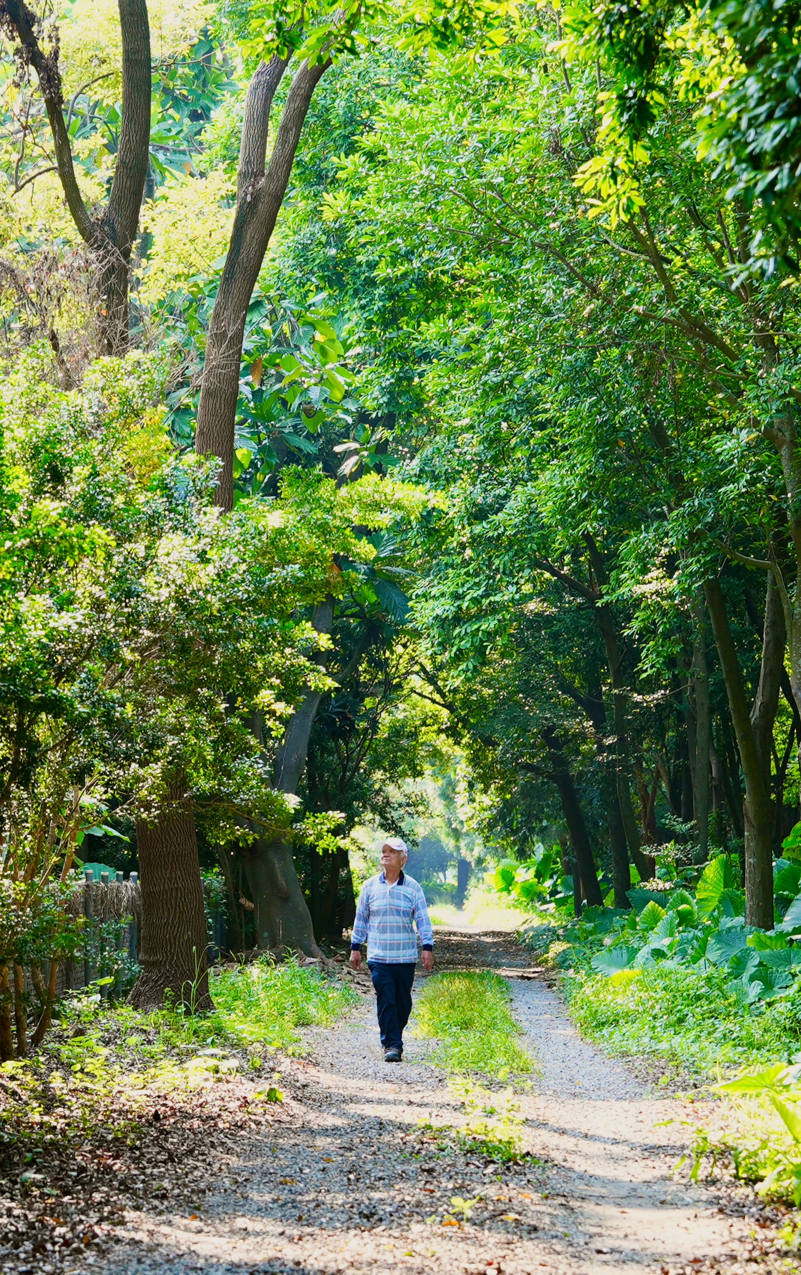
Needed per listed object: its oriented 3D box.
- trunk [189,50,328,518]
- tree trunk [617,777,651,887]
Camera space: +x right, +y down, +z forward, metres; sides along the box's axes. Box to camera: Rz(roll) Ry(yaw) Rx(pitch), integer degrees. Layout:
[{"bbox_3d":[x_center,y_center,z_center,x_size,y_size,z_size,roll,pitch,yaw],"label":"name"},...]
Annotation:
[{"bbox_3d":[-1.510,-3.831,40.000,1.494,4.867,0.750,0,-4,0],"label":"trunk"},{"bbox_3d":[4.399,3.598,70.000,0.654,2.080,0.450,0,-3,0],"label":"tree trunk"}]

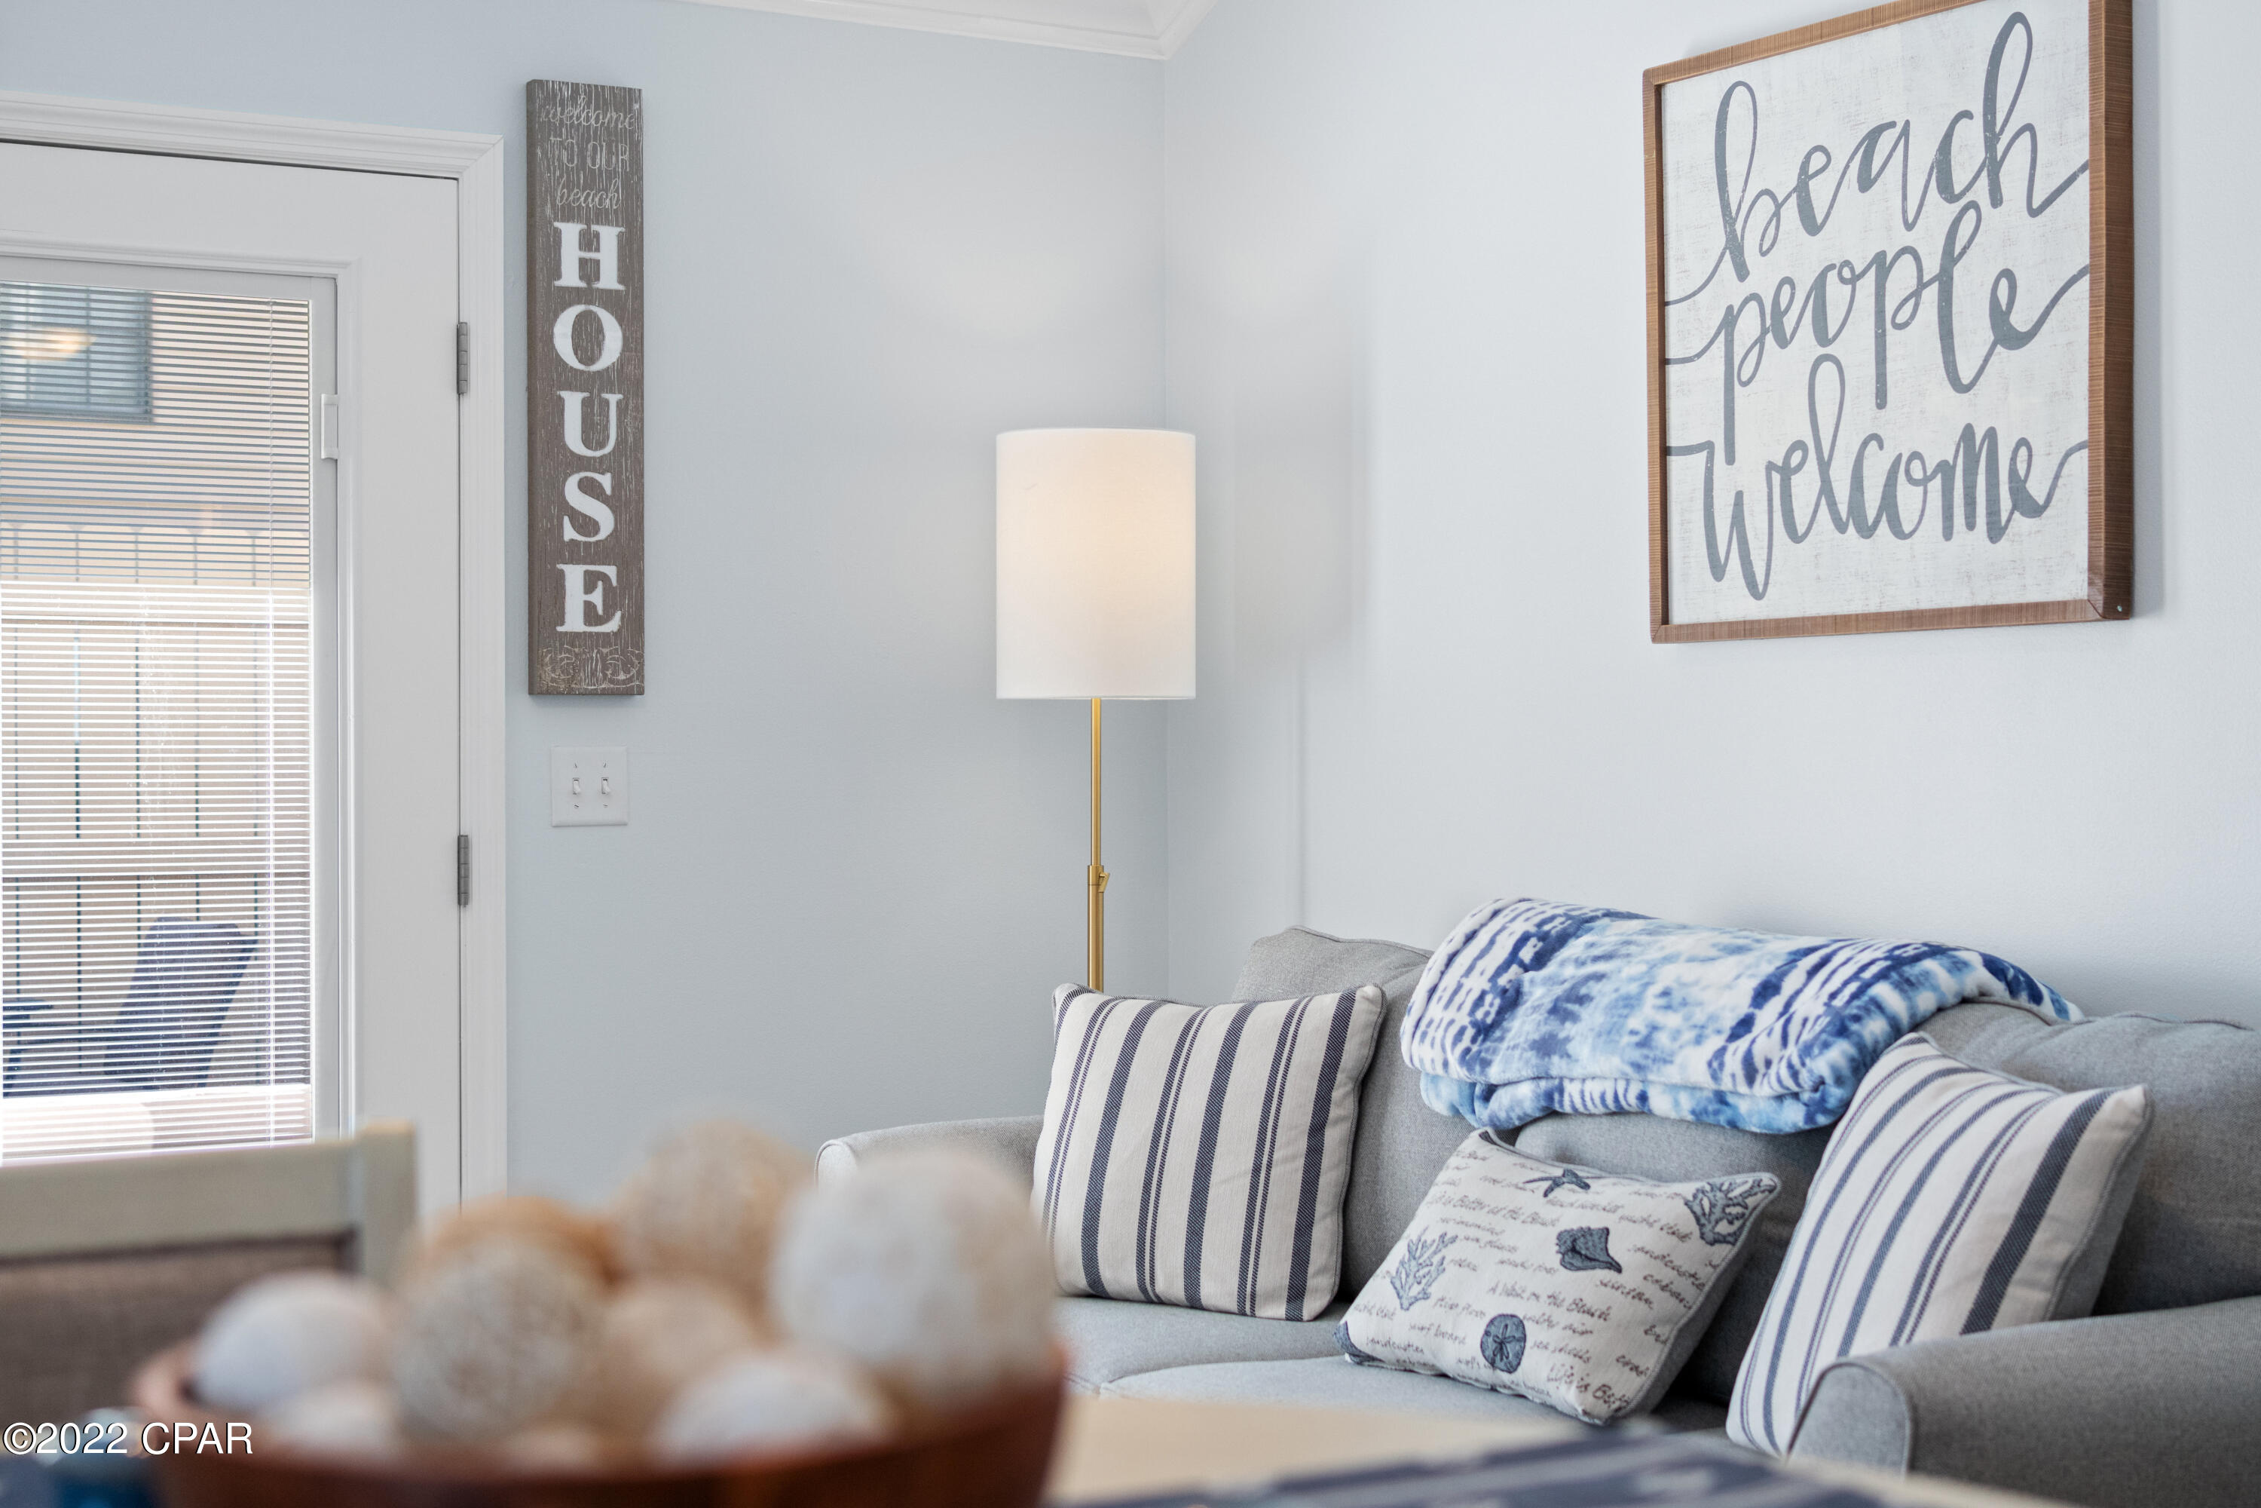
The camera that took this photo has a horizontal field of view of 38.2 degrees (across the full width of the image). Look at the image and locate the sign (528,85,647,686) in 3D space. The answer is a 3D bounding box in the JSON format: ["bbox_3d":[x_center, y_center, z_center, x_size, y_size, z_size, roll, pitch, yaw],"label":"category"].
[{"bbox_3d":[-0.805,-0.536,4.831,0.170,0.902,0.032,0,0,-30],"label":"sign"}]

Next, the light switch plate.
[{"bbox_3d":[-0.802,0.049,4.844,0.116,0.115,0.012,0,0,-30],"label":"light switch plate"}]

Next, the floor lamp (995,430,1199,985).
[{"bbox_3d":[-0.051,0.360,4.966,0.303,1.681,0.303,0,0,0],"label":"floor lamp"}]

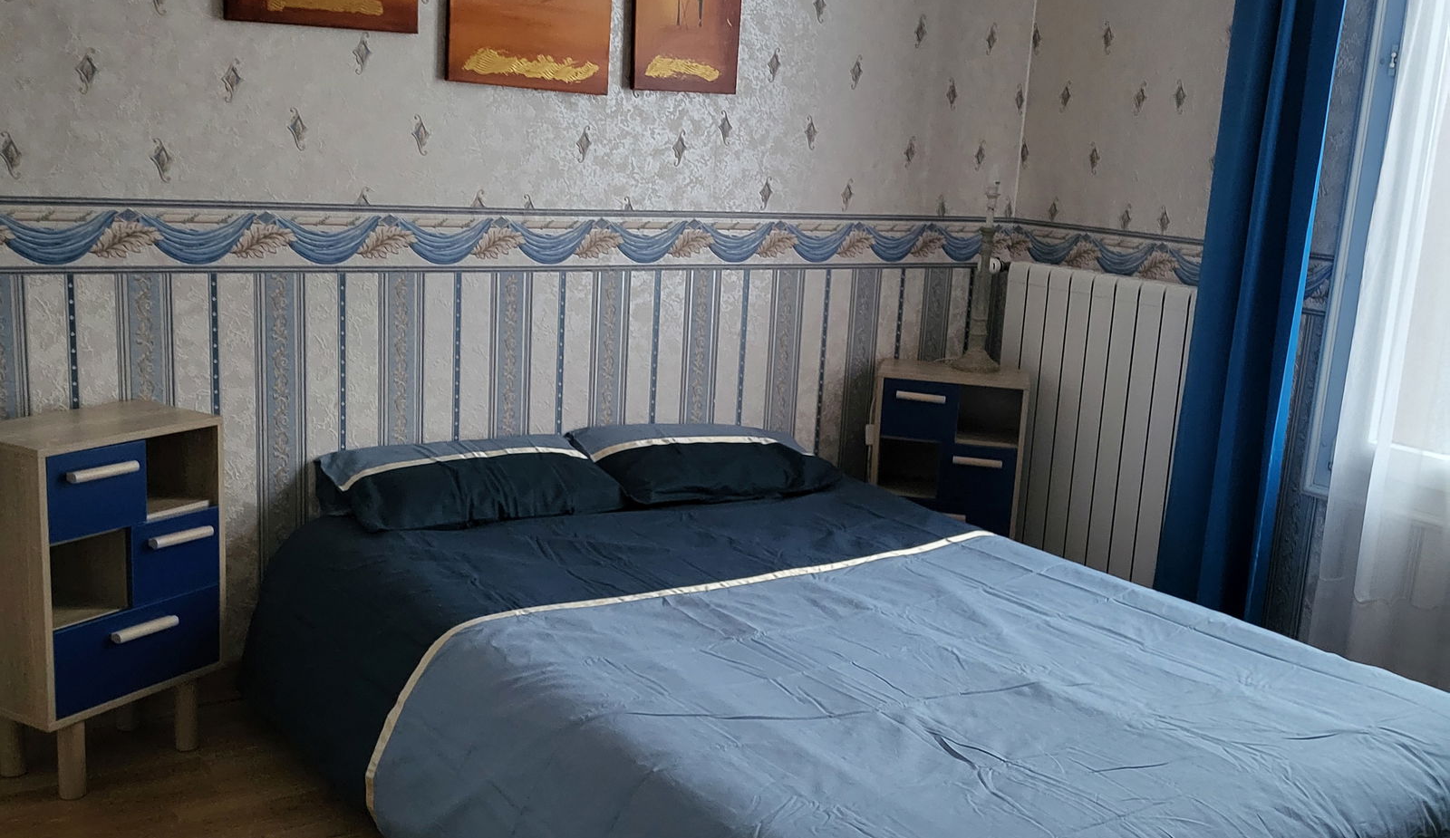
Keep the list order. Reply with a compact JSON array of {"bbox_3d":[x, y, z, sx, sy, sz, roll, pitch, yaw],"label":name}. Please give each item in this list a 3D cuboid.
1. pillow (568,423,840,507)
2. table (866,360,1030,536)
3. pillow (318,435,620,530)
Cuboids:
[{"bbox_3d":[-0.034,0.059,3.454,0.593,0.141,0.442,-5,14,-35],"label":"pillow"},{"bbox_3d":[0.596,0.201,3.960,0.389,0.666,0.242,5,11,8],"label":"table"},{"bbox_3d":[-0.535,0.095,3.103,0.593,0.141,0.442,-5,14,-35],"label":"pillow"}]

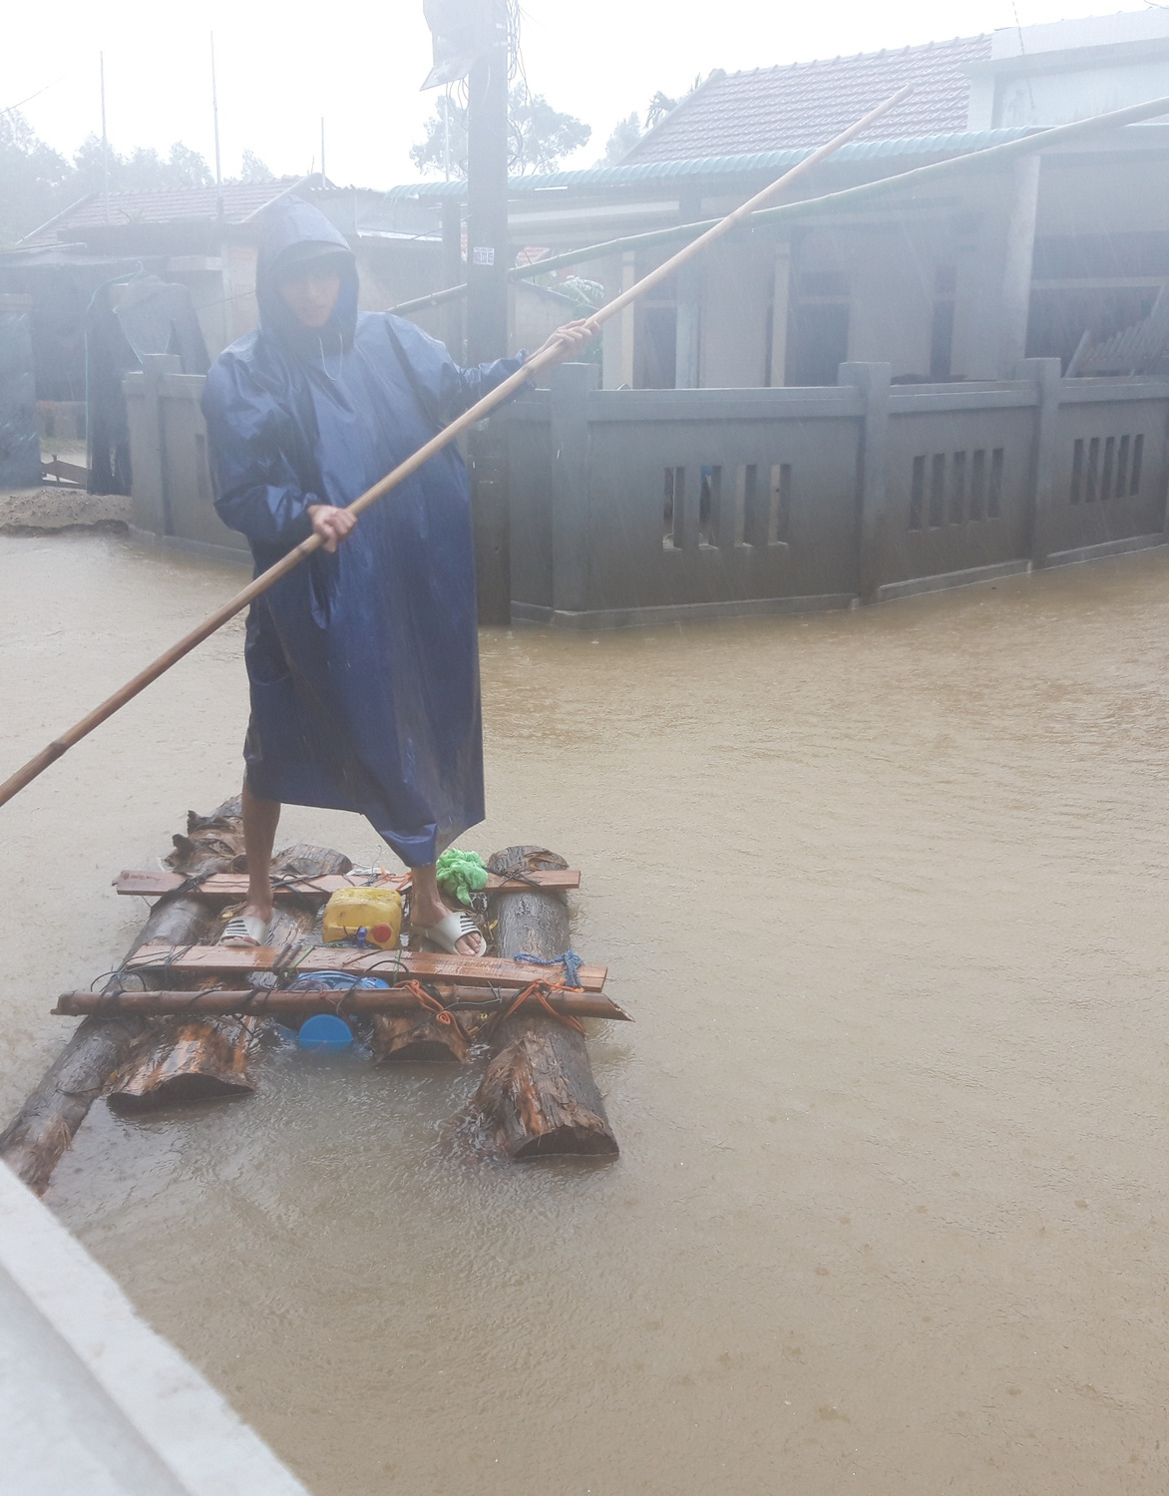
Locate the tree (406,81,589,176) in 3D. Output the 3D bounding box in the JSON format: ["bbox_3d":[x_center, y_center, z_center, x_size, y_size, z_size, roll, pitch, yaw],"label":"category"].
[{"bbox_3d":[-1.577,-9.951,28.393,3.700,5.000,3.500,0,15,0],"label":"tree"}]

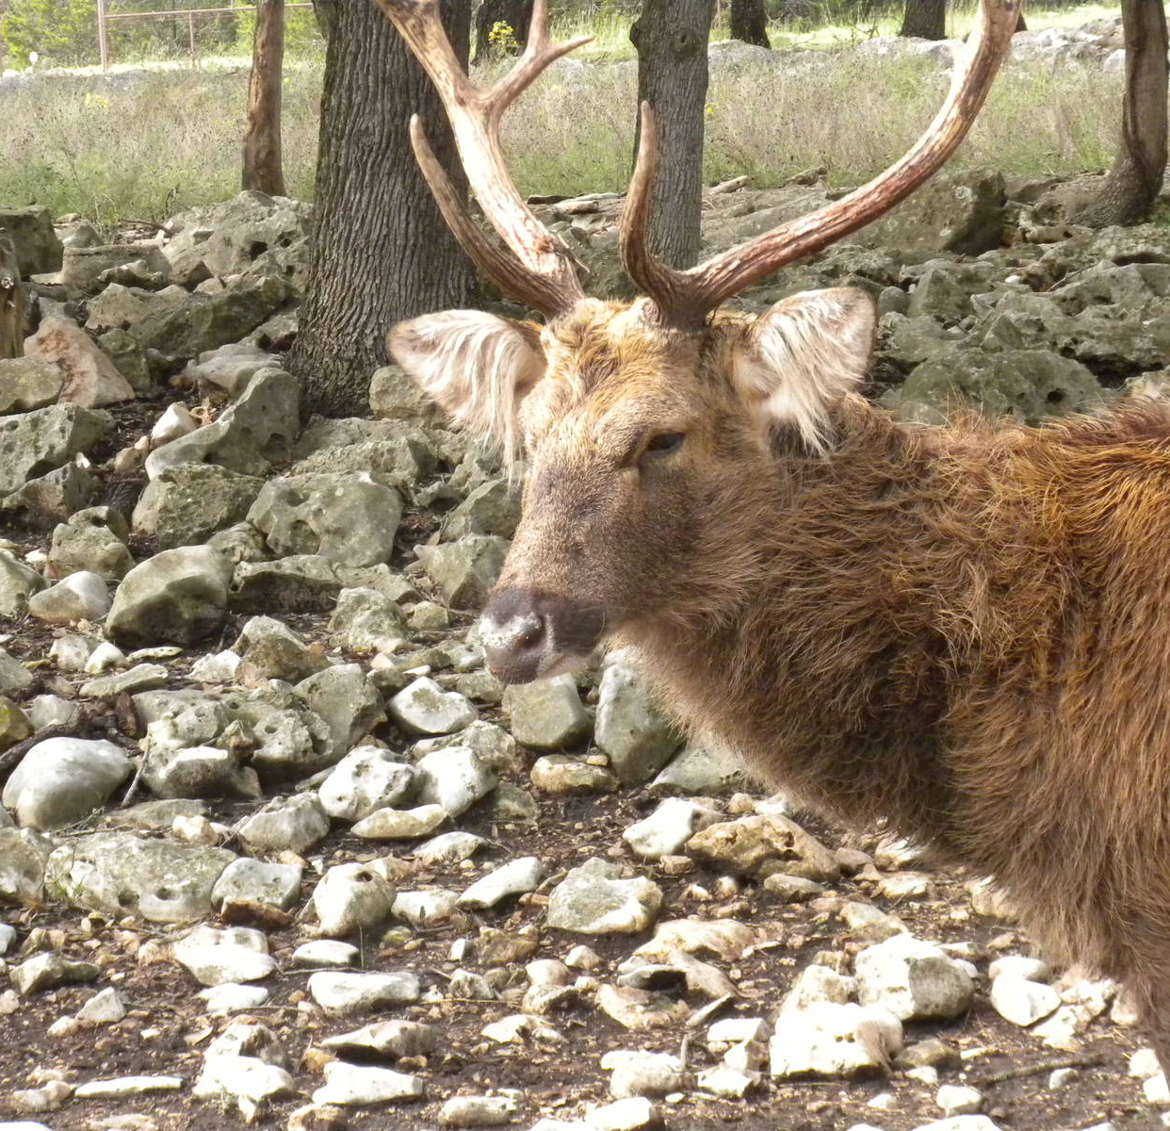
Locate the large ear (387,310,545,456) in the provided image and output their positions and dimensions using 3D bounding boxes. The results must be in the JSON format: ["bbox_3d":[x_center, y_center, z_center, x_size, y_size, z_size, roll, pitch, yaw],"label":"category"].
[{"bbox_3d":[-0.123,-0.191,5.400,0.160,0.150,0.080,2,6,21],"label":"large ear"}]

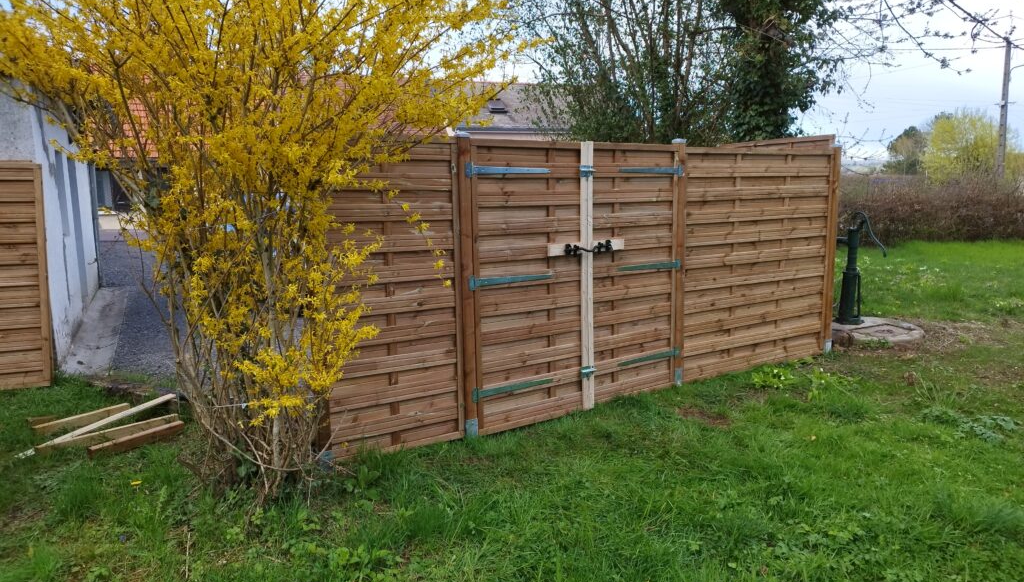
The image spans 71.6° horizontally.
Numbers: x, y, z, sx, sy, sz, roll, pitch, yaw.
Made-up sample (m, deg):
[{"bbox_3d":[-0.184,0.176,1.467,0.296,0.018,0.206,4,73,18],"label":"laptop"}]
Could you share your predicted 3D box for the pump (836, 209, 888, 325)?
[{"bbox_3d":[3.604,-0.239,7.396,0.550,1.170,0.280,3,9,28],"label":"pump"}]

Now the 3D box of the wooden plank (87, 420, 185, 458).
[{"bbox_3d":[-2.288,0.919,4.363,0.062,0.063,0.560,5,10,36],"label":"wooden plank"}]

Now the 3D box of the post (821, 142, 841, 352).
[{"bbox_3d":[2.913,-0.391,6.460,0.075,1.840,0.075,-6,9,-31],"label":"post"}]

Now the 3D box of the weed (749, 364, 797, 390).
[{"bbox_3d":[2.025,0.667,5.494,0.330,0.120,0.280,2,8,20],"label":"weed"}]

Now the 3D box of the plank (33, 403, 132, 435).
[{"bbox_3d":[-2.885,0.874,4.792,0.050,0.070,0.590,5,10,36],"label":"plank"}]

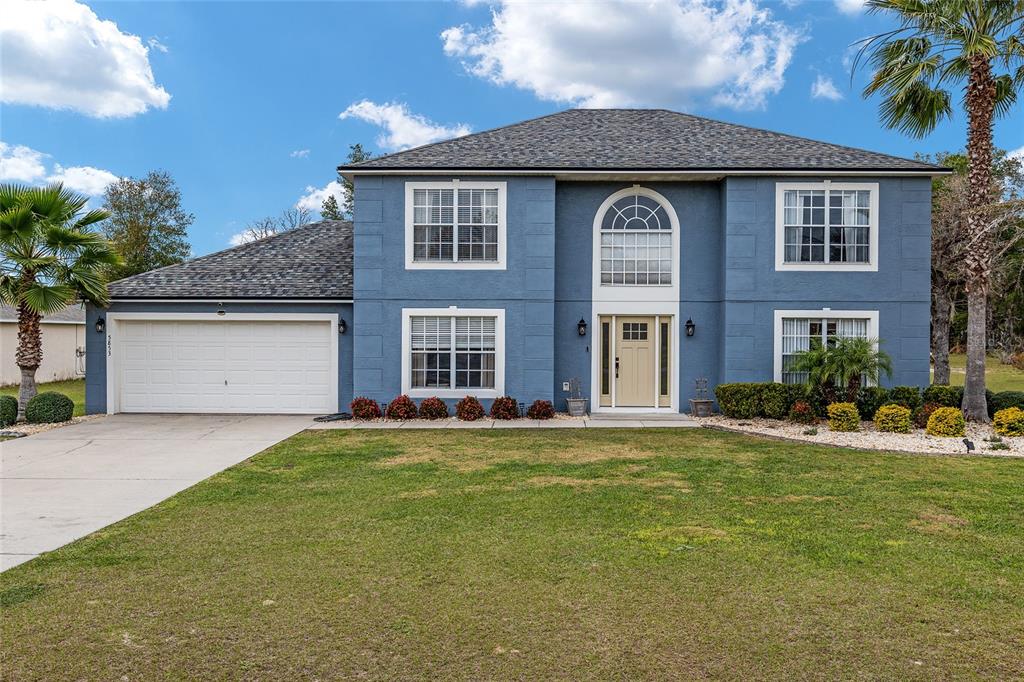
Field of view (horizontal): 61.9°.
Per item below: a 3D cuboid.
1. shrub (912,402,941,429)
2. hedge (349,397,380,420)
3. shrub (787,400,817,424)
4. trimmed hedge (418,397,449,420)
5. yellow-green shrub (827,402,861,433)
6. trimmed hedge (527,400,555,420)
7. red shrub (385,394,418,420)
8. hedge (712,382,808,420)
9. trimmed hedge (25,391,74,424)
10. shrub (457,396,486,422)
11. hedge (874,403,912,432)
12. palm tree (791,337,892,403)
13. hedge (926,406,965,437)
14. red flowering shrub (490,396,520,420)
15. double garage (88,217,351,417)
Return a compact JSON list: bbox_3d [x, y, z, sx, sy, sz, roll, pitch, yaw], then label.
[{"bbox_3d":[8.250,1.462,16.900,0.610,0.490,0.570,0,0,0],"label":"shrub"},{"bbox_3d":[-3.090,1.420,18.150,0.630,0.500,0.620,0,0,0],"label":"hedge"},{"bbox_3d":[5.960,1.452,17.500,0.550,0.450,0.530,0,0,0],"label":"shrub"},{"bbox_3d":[-1.660,1.433,18.150,0.617,0.504,0.617,0,0,0],"label":"trimmed hedge"},{"bbox_3d":[6.420,1.463,16.500,0.640,0.530,0.620,0,0,0],"label":"yellow-green shrub"},{"bbox_3d":[0.626,1.476,18.250,0.588,0.407,0.588,0,0,0],"label":"trimmed hedge"},{"bbox_3d":[-2.350,1.410,18.200,0.680,0.500,0.650,0,0,0],"label":"red shrub"},{"bbox_3d":[5.289,1.284,18.100,1.963,0.764,0.800,0,0,0],"label":"hedge"},{"bbox_3d":[-9.580,1.360,17.650,0.960,0.640,0.920,0,0,0],"label":"trimmed hedge"},{"bbox_3d":[-0.870,1.420,18.050,0.610,0.500,0.610,0,0,0],"label":"shrub"},{"bbox_3d":[7.120,1.440,15.950,0.660,0.520,0.640,0,0,0],"label":"hedge"},{"bbox_3d":[6.620,0.800,17.200,2.000,1.770,1.850,0,0,0],"label":"palm tree"},{"bbox_3d":[8.017,1.499,15.750,0.705,0.550,0.705,0,0,0],"label":"hedge"},{"bbox_3d":[-0.141,1.437,18.150,0.623,0.500,0.623,0,0,0],"label":"red flowering shrub"},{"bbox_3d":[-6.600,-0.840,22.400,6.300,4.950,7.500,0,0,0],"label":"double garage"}]

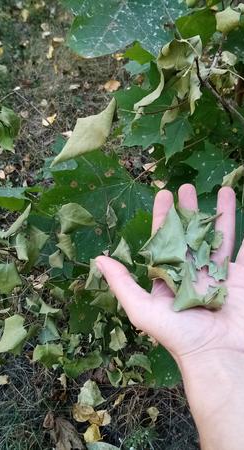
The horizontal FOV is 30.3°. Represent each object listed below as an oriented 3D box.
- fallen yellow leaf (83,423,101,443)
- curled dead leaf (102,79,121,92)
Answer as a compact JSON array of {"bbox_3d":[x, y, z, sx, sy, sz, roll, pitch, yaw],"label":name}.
[{"bbox_3d":[-0.070,0.503,1.089,0.041,0.022,0.045,6,56,4],"label":"fallen yellow leaf"},{"bbox_3d":[-0.037,-0.556,1.806,0.053,0.020,0.064,27,60,17],"label":"curled dead leaf"}]

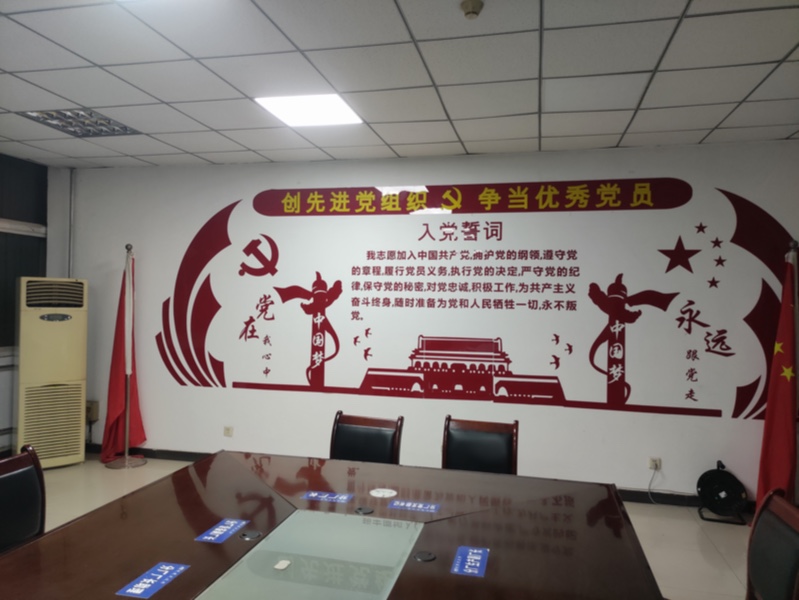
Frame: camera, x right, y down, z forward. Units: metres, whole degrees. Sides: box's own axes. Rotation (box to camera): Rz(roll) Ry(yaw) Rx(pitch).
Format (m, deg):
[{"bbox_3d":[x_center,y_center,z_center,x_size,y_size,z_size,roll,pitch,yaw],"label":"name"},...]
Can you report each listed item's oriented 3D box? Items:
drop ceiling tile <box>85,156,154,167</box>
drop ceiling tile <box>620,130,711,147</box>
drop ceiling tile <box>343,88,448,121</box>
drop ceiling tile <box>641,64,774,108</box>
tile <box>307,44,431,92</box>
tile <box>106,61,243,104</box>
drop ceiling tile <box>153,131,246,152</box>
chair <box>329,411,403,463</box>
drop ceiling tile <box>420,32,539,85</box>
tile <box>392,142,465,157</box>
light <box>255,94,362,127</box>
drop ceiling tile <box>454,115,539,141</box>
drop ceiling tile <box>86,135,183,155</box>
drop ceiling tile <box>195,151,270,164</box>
[{"bbox_3d":[-2.674,-1.321,5.494,0.594,0.020,0.382,1,0,13],"label":"drop ceiling tile"},{"bbox_3d":[1.998,-1.228,4.404,0.595,0.020,0.384,1,0,13],"label":"drop ceiling tile"},{"bbox_3d":[-0.008,-1.268,3.740,0.594,0.020,0.594,1,0,13],"label":"drop ceiling tile"},{"bbox_3d":[1.744,-1.231,3.321,0.595,0.020,0.595,1,0,13],"label":"drop ceiling tile"},{"bbox_3d":[-0.143,-1.270,3.160,0.595,0.020,0.595,1,0,13],"label":"tile"},{"bbox_3d":[-1.307,-1.294,3.427,0.595,0.020,0.595,1,0,13],"label":"tile"},{"bbox_3d":[-1.624,-1.298,4.727,0.595,0.020,0.595,1,0,13],"label":"drop ceiling tile"},{"bbox_3d":[-0.276,1.118,3.215,0.460,0.900,0.560,1,0,22],"label":"chair"},{"bbox_3d":[0.438,-1.259,3.018,0.594,0.020,0.594,1,0,13],"label":"drop ceiling tile"},{"bbox_3d":[0.243,-1.261,4.802,0.595,0.020,0.392,1,0,13],"label":"tile"},{"bbox_3d":[-0.588,-1.284,3.893,0.595,0.030,0.595,1,0,13],"label":"light"},{"bbox_3d":[0.715,-1.254,4.186,0.594,0.020,0.594,1,0,13],"label":"drop ceiling tile"},{"bbox_3d":[-2.213,-1.310,4.866,0.595,0.020,0.595,1,0,13],"label":"drop ceiling tile"},{"bbox_3d":[-1.508,-1.298,5.218,0.595,0.020,0.392,1,0,13],"label":"drop ceiling tile"}]

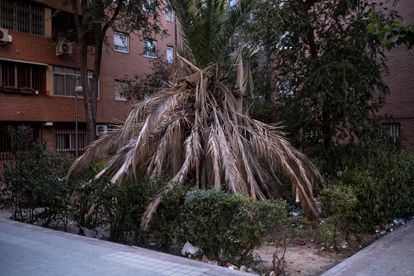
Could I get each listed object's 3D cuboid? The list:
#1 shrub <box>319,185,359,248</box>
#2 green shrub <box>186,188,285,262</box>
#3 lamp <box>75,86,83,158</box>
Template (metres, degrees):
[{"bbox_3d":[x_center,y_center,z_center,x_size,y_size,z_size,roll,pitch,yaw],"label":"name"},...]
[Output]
[{"bbox_3d":[1.900,1.100,5.820,0.560,0.840,0.580,1,2,41],"label":"shrub"},{"bbox_3d":[0.340,1.110,5.200,1.300,0.840,0.800,1,2,34],"label":"green shrub"},{"bbox_3d":[-5.430,-0.450,17.000,0.300,3.400,0.300,0,1,18],"label":"lamp"}]

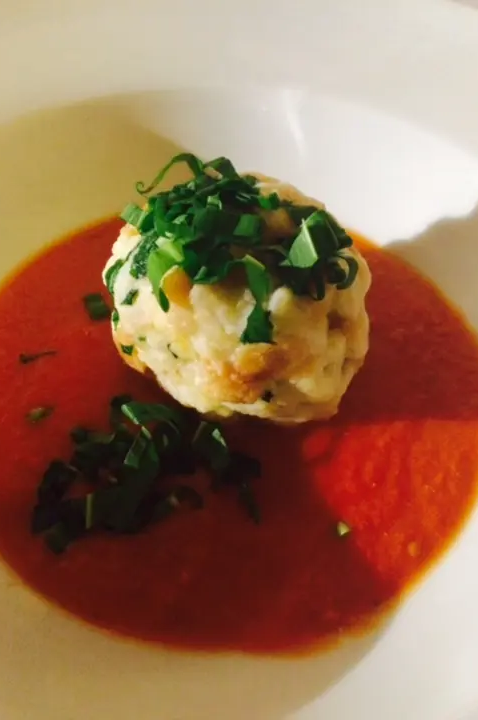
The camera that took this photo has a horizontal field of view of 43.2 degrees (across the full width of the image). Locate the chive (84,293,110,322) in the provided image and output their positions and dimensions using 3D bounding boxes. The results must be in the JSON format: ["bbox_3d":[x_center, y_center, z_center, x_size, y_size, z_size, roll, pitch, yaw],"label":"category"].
[{"bbox_3d":[-0.042,-0.016,0.179,0.006,0.002,0.009,-19,55,-18],"label":"chive"}]

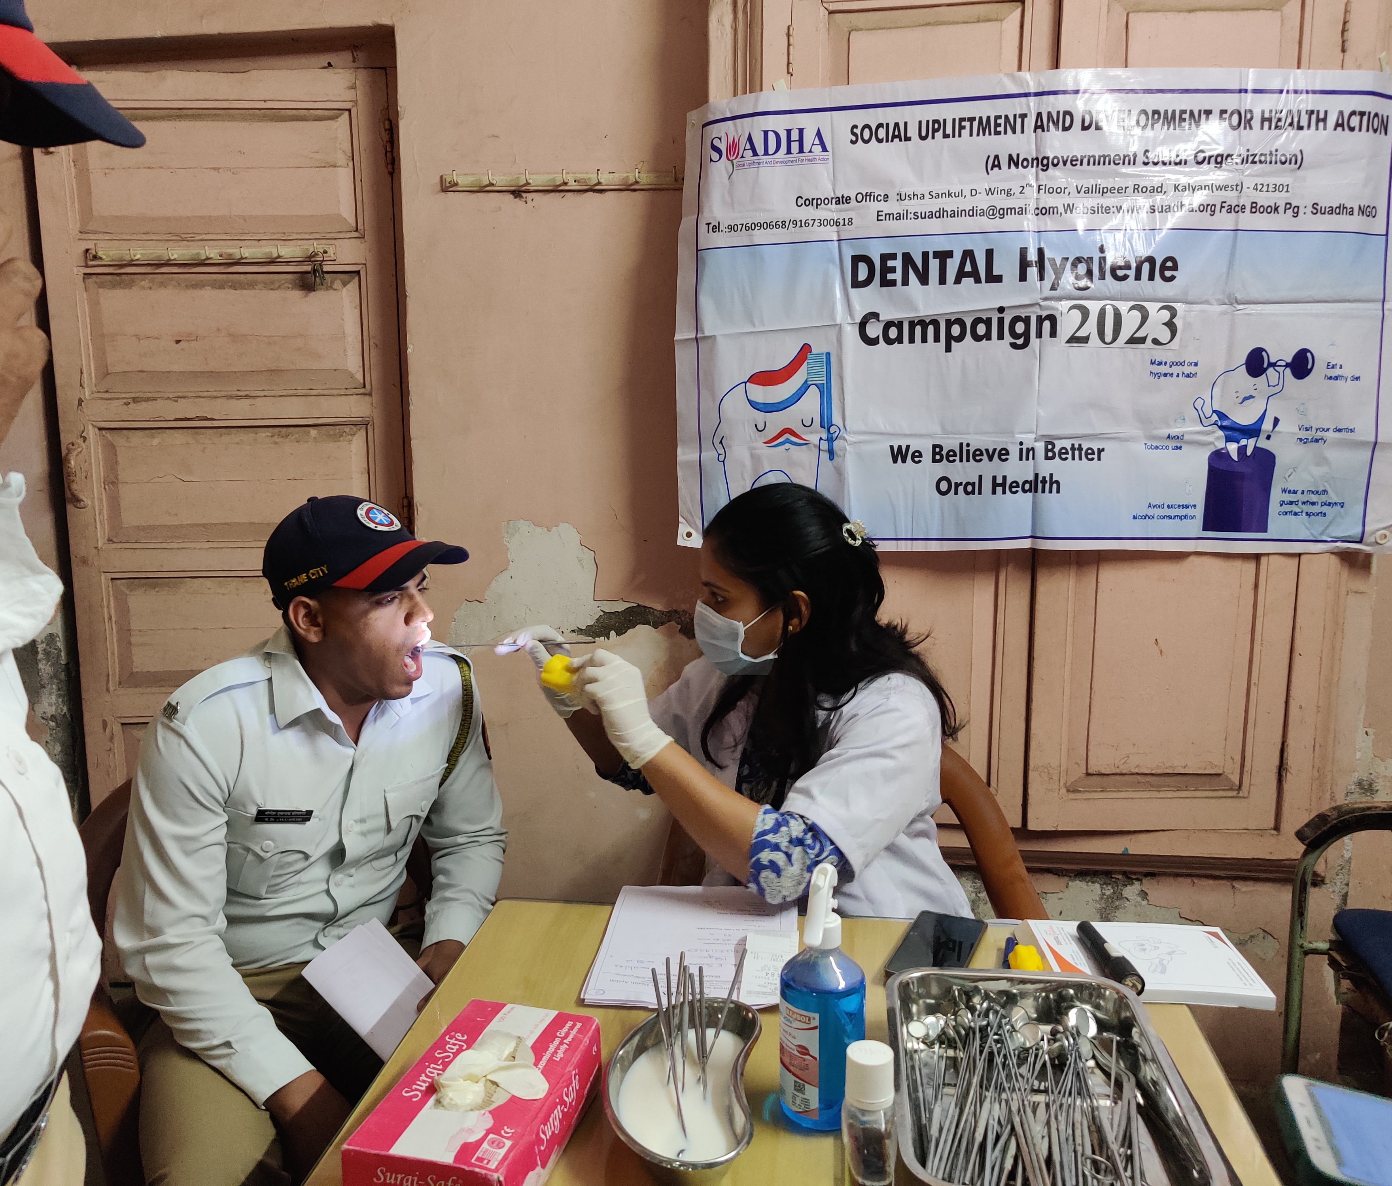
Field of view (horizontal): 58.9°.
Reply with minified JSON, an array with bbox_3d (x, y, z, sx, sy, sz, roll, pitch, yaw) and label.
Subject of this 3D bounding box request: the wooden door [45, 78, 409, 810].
[{"bbox_3d":[-0.842,0.027,2.285,0.630,1.900,0.045,0,9,1],"label":"wooden door"}]

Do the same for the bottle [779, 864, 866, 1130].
[{"bbox_3d":[0.106,0.327,1.021,0.071,0.214,0.074,0,9,0],"label":"bottle"}]

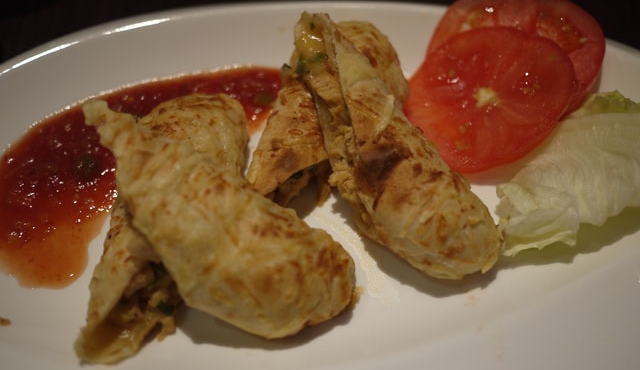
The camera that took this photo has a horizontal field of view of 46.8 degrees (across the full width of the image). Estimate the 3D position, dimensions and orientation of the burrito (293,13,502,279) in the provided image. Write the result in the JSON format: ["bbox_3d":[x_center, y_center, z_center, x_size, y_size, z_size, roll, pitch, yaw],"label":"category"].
[{"bbox_3d":[0.026,-0.020,0.294,0.040,0.037,0.132,-20,59,-19],"label":"burrito"}]

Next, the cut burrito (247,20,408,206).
[{"bbox_3d":[0.007,-0.035,0.324,0.040,0.035,0.112,19,49,17],"label":"cut burrito"}]

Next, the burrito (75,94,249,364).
[{"bbox_3d":[-0.057,0.011,0.280,0.039,0.034,0.126,10,48,9],"label":"burrito"}]

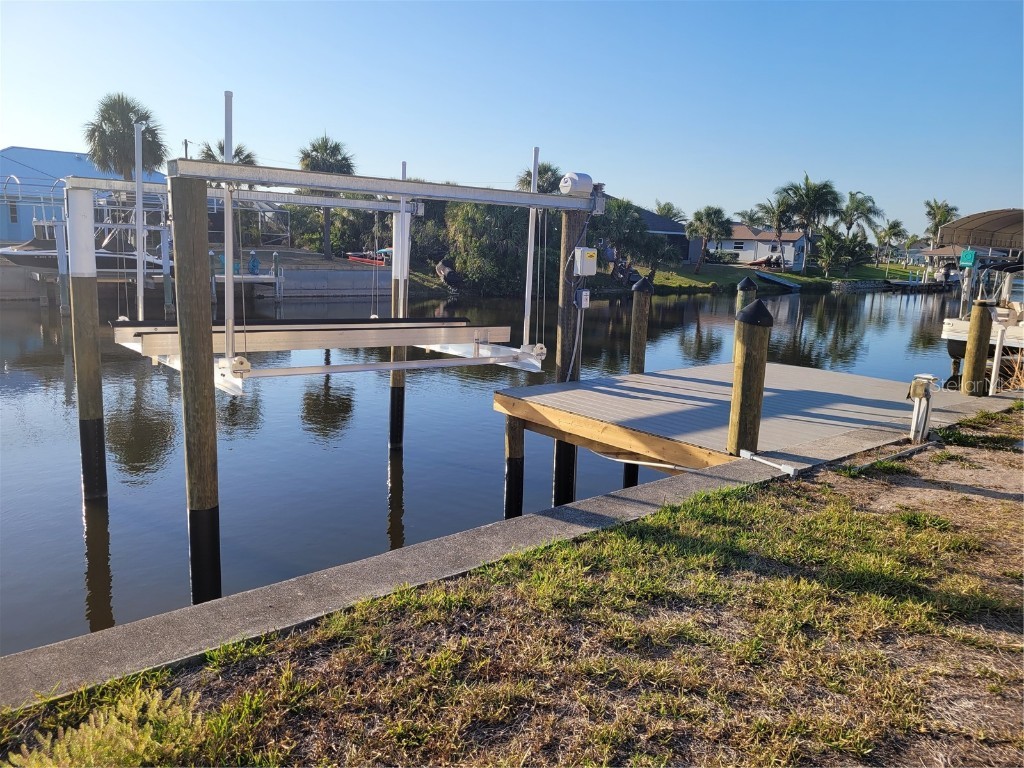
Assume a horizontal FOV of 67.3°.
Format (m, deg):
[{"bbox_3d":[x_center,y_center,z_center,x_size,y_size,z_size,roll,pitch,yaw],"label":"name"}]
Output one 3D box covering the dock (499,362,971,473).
[{"bbox_3d":[2.672,0.256,8.537,4.850,0.280,3.000,-6,13,-39],"label":"dock"}]

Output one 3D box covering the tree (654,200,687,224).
[{"bbox_3d":[21.845,-21.500,106.000,5.100,7.700,5.100,4,10,11],"label":"tree"}]

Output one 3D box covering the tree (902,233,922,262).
[{"bbox_3d":[52.485,-17.750,100.792,2.621,4.135,2.621,8,11,26],"label":"tree"}]

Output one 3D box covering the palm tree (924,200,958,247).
[{"bbox_3d":[72.598,-25.946,130.000,6.590,10.990,6.590,7,11,28],"label":"palm tree"}]

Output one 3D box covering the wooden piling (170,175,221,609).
[{"bbox_3d":[-2.570,0.195,6.274,0.260,3.662,0.260,-6,13,-39],"label":"wooden piling"}]

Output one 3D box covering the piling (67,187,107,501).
[{"bbox_3d":[-4.558,-0.370,8.282,0.300,3.375,0.300,-3,12,-29],"label":"piling"}]

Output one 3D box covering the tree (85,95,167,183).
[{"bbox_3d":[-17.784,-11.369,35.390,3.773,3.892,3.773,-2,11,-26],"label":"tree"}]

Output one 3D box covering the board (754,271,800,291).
[{"bbox_3d":[24.082,-9.338,69.830,4.200,0.250,1.300,29,23,31],"label":"board"}]

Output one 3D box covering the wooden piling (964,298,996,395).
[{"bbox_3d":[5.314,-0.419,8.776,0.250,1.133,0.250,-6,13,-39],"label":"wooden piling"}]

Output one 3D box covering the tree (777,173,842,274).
[{"bbox_3d":[33.427,-18.156,87.000,7.470,11.720,7.470,6,11,20],"label":"tree"}]

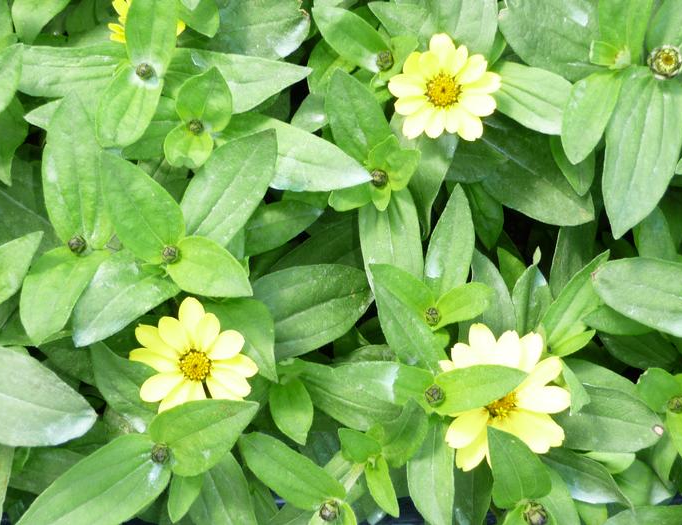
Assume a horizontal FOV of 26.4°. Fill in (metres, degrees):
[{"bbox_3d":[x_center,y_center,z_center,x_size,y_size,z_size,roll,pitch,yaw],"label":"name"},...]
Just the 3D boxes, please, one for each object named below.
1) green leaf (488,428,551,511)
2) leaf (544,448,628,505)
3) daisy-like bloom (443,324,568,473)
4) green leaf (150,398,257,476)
[{"bbox_3d":[0.081,0.094,0.665,0.024,0.012,0.039,-22,72,-1],"label":"green leaf"},{"bbox_3d":[0.101,0.090,0.606,0.043,0.011,0.017,28,75,3],"label":"leaf"},{"bbox_3d":[0.078,0.065,0.690,0.061,0.018,0.065,0,78,0],"label":"daisy-like bloom"},{"bbox_3d":[-0.052,0.064,0.566,0.045,0.012,0.026,-24,70,-11],"label":"green leaf"}]

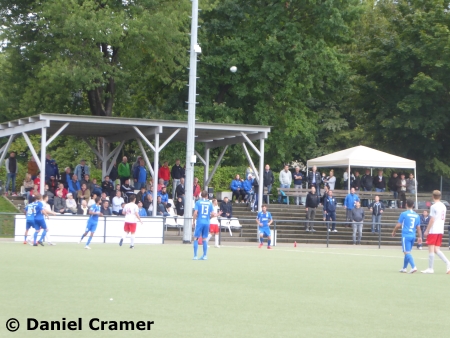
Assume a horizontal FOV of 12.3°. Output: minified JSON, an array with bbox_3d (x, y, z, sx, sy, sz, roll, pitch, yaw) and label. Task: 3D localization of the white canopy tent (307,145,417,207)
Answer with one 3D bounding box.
[{"bbox_3d":[5.950,0.314,90.700,3.400,2.700,3.400,2,-1,-29],"label":"white canopy tent"}]

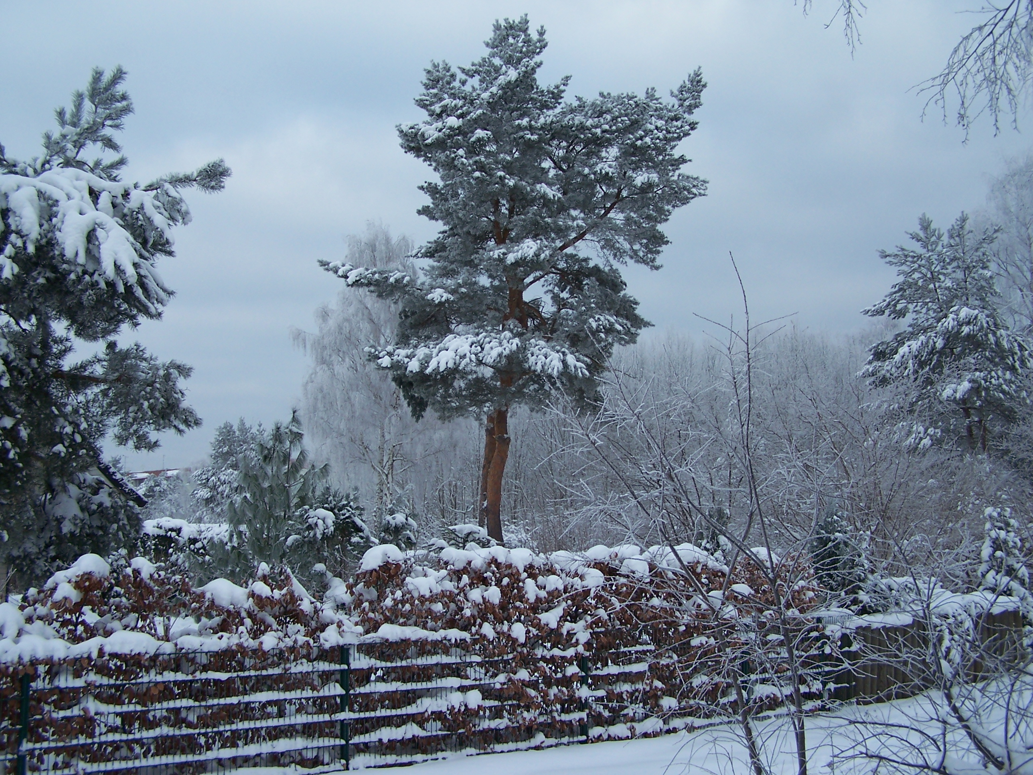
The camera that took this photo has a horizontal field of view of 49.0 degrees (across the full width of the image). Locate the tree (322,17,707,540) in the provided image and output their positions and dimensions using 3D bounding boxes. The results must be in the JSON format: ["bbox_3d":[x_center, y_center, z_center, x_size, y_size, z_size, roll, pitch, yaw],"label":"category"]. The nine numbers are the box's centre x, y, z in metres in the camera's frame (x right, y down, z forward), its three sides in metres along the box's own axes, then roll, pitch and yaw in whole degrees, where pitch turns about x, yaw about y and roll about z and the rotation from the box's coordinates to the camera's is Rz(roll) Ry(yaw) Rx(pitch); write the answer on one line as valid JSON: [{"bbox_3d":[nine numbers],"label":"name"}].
[{"bbox_3d":[-0.046,-1.725,25.949,8.790,14.210,7.800,0,-8,0],"label":"tree"}]

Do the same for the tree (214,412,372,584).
[{"bbox_3d":[-2.637,1.997,13.353,1.860,3.430,1.800,0,-8,0],"label":"tree"}]

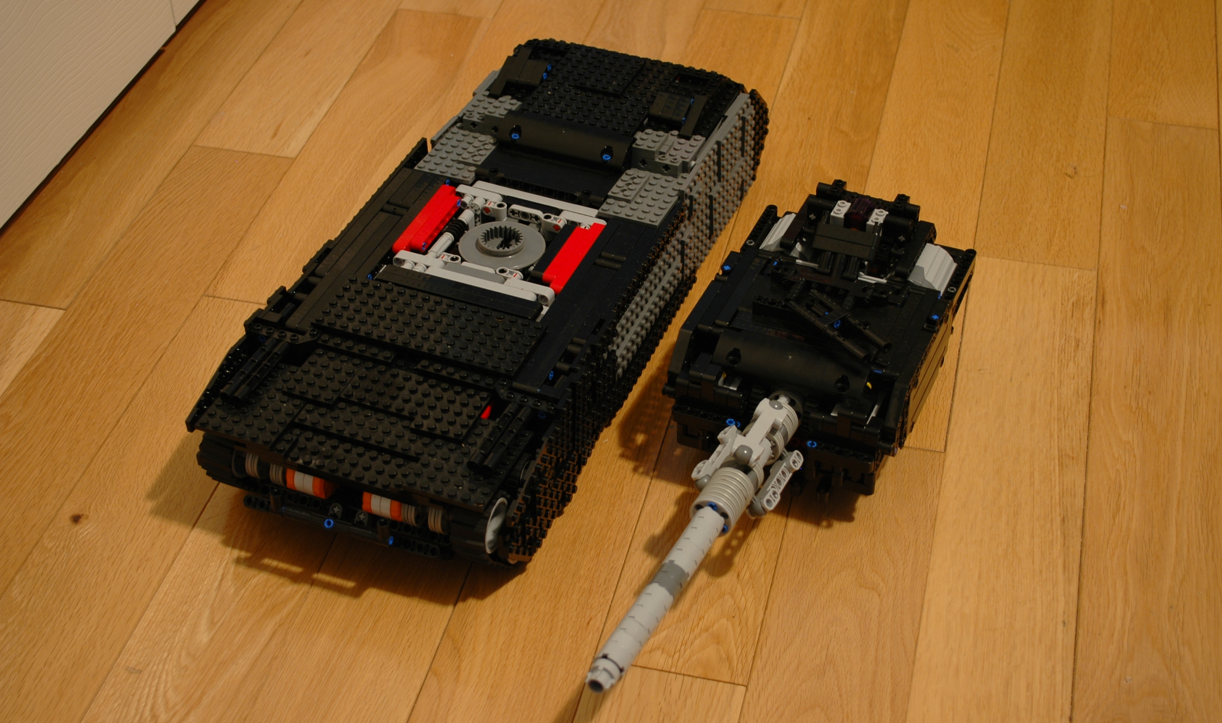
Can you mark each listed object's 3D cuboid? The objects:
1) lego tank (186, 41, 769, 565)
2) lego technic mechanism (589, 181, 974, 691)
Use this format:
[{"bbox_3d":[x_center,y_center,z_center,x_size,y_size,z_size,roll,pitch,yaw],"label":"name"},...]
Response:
[{"bbox_3d":[-0.060,-0.061,1.111,0.190,0.100,0.452,14,43,17],"label":"lego tank"},{"bbox_3d":[0.081,0.050,0.969,0.136,0.108,0.447,14,43,17],"label":"lego technic mechanism"}]

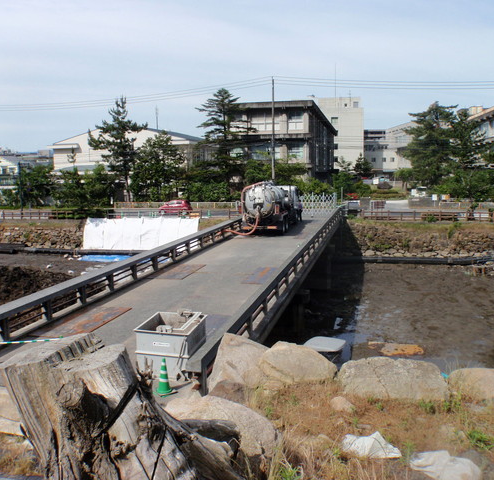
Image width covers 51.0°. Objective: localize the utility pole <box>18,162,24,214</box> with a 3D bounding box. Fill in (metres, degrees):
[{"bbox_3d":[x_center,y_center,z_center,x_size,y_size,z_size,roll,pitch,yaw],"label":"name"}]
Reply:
[{"bbox_3d":[-21.911,-4.898,50.422,0.200,5.242,0.200,0,9,0],"label":"utility pole"}]

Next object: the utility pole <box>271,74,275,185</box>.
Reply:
[{"bbox_3d":[2.954,-10.883,58.153,0.320,14.315,0.320,0,9,0],"label":"utility pole"}]

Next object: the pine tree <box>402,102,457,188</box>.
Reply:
[{"bbox_3d":[26.472,-13.384,76.067,8.000,13.246,8.000,0,9,0],"label":"pine tree"}]

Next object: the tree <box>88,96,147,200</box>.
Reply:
[{"bbox_3d":[-14.727,-10.181,60.008,6.800,12.510,6.500,0,9,0],"label":"tree"}]

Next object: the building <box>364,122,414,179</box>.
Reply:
[{"bbox_3d":[35.480,-22.005,128.000,14.000,12.800,14.000,2,9,12],"label":"building"}]

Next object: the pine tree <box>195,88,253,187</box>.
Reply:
[{"bbox_3d":[-2.690,-10.908,61.086,6.800,13.477,6.800,0,9,0],"label":"pine tree"}]

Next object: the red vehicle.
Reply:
[{"bbox_3d":[-7.286,-3.322,51.879,3.600,1.500,1.670,0,9,2],"label":"red vehicle"}]

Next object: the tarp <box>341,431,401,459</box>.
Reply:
[{"bbox_3d":[1.707,2.818,7.100,0.760,0.270,0.420,0,9,0],"label":"tarp"}]

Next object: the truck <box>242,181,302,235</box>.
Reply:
[{"bbox_3d":[1.913,-2.443,35.936,2.490,3.050,7.800,2,10,15],"label":"truck"}]

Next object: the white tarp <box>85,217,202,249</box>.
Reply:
[{"bbox_3d":[-9.170,-0.565,45.000,10.100,2.600,1.200,0,9,0],"label":"white tarp"}]

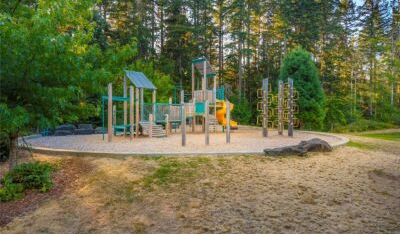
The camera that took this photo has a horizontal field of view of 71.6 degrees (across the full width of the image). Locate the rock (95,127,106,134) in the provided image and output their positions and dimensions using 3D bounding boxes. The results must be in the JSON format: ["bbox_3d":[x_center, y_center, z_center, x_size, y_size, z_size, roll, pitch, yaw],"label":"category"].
[{"bbox_3d":[-6.279,0.852,17.500,0.720,0.380,0.600,0,2,-10],"label":"rock"}]

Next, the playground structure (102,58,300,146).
[{"bbox_3d":[0.300,-1.300,15.300,10.400,4.800,6.400,0,2,-12],"label":"playground structure"}]

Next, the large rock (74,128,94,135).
[{"bbox_3d":[-7.164,0.899,17.200,1.120,0.480,0.800,0,2,-10],"label":"large rock"}]

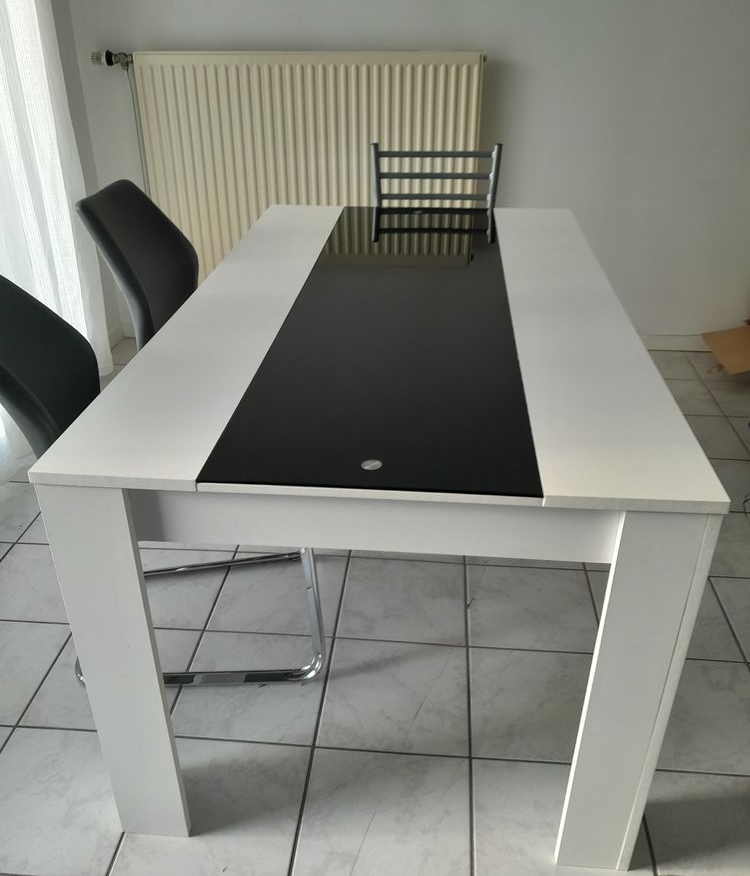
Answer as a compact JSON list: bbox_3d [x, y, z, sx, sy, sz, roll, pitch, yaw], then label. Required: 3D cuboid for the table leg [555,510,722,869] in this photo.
[{"bbox_3d":[0.379,0.383,1.199,0.120,0.727,0.122,2,29,5],"label":"table leg"}]

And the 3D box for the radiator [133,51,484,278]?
[{"bbox_3d":[-0.243,-1.003,3.038,1.260,0.900,0.090,2,29,4],"label":"radiator"}]

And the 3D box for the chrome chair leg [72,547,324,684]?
[{"bbox_3d":[-0.406,0.252,1.776,0.555,0.410,0.475,-3,29,-5],"label":"chrome chair leg"}]

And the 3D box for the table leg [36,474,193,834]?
[{"bbox_3d":[-0.385,0.354,1.260,0.120,0.727,0.122,2,29,5],"label":"table leg"}]

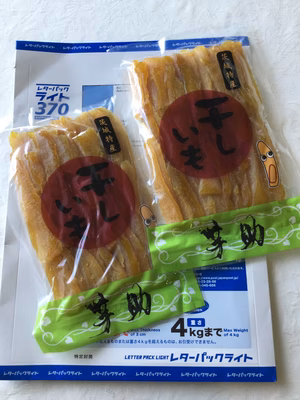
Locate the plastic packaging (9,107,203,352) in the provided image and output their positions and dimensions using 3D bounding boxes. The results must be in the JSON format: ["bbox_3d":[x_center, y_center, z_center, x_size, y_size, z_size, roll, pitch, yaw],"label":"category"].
[{"bbox_3d":[-0.051,0.017,0.332,0.151,0.028,0.207,-16,78,-2],"label":"plastic packaging"}]

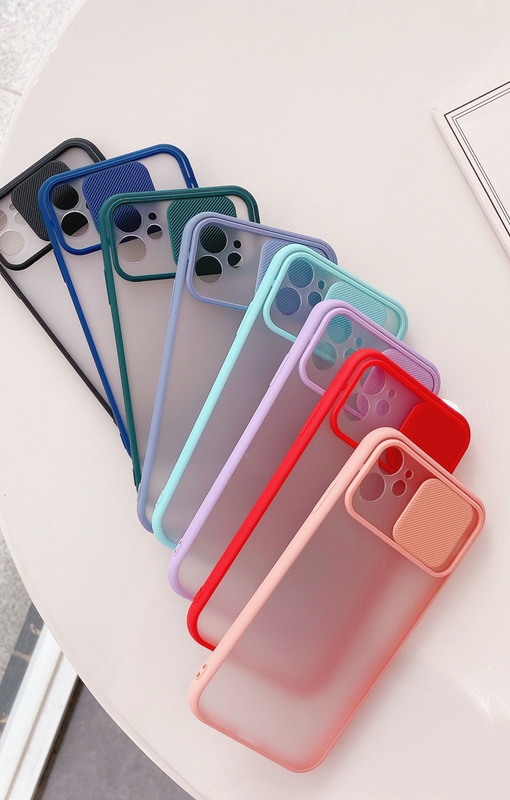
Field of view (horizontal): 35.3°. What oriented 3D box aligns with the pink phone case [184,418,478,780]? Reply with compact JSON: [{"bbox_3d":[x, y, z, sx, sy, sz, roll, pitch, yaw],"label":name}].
[{"bbox_3d":[0.041,0.093,0.368,0.080,0.012,0.155,38,84,-23],"label":"pink phone case"}]

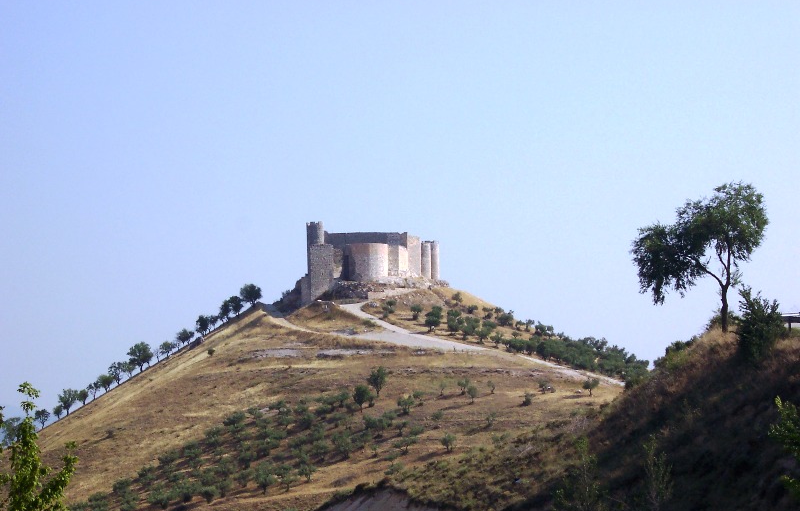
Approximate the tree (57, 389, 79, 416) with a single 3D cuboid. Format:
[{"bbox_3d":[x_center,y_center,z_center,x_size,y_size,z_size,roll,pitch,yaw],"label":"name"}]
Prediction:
[{"bbox_3d":[-68.167,30.182,520.000,4.312,5.338,4.096,0,-4,0],"label":"tree"}]

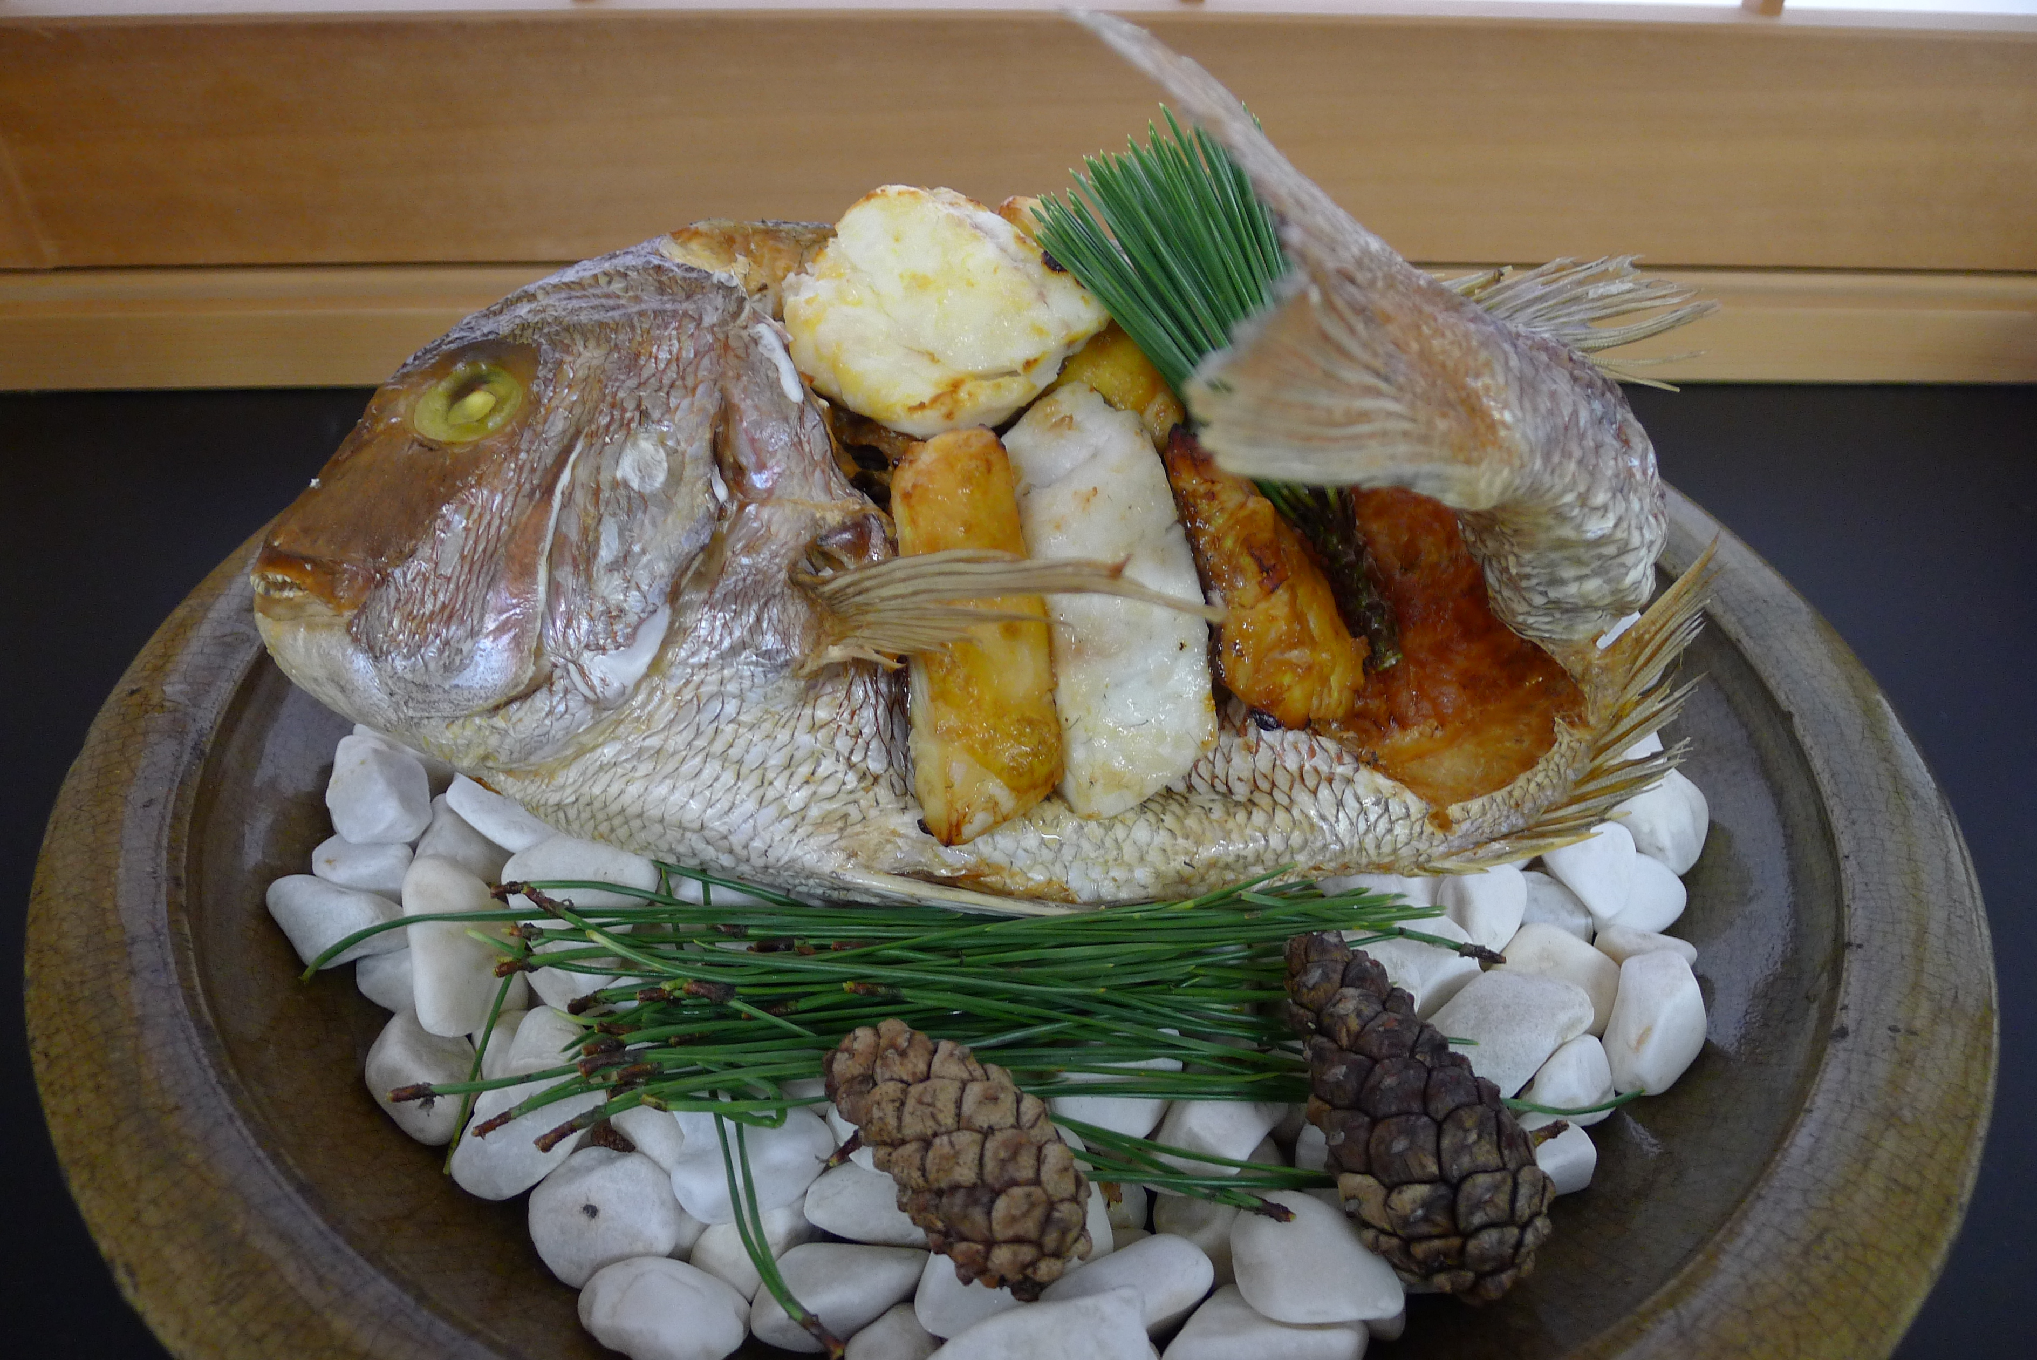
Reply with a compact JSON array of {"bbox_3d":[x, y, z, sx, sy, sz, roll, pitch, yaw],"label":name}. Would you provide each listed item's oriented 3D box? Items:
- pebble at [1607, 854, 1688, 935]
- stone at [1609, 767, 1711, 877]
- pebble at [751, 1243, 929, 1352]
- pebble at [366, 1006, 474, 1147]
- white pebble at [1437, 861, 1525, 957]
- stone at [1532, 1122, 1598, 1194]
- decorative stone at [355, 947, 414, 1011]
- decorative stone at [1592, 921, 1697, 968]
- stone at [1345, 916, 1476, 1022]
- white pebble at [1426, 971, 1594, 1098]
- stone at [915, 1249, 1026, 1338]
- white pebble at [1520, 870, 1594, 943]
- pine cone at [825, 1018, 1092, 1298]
[{"bbox_3d":[0.134,0.046,0.294,0.020,0.015,0.022,16,42,17],"label":"pebble"},{"bbox_3d":[0.134,0.030,0.288,0.021,0.023,0.025,16,42,17],"label":"stone"},{"bbox_3d":[-0.029,0.100,0.220,0.029,0.011,0.015,-11,42,-15],"label":"pebble"},{"bbox_3d":[-0.097,0.064,0.222,0.015,0.016,0.024,2,40,0],"label":"pebble"},{"bbox_3d":[0.083,0.041,0.245,0.015,0.012,0.019,2,40,0],"label":"white pebble"},{"bbox_3d":[0.085,0.076,0.217,0.015,0.012,0.012,2,40,0],"label":"stone"},{"bbox_3d":[-0.118,0.056,0.256,0.017,0.011,0.013,31,48,30],"label":"decorative stone"},{"bbox_3d":[0.114,0.049,0.247,0.018,0.010,0.011,2,40,0],"label":"decorative stone"},{"bbox_3d":[0.071,0.053,0.251,0.029,0.017,0.021,-12,41,-16],"label":"stone"},{"bbox_3d":[0.080,0.058,0.224,0.034,0.013,0.022,-15,42,-19],"label":"white pebble"},{"bbox_3d":[-0.006,0.092,0.204,0.020,0.013,0.016,2,40,0],"label":"stone"},{"bbox_3d":[0.108,0.046,0.272,0.017,0.013,0.020,20,43,21],"label":"white pebble"},{"bbox_3d":[-0.013,0.076,0.214,0.028,0.028,0.050,-26,51,-29],"label":"pine cone"}]

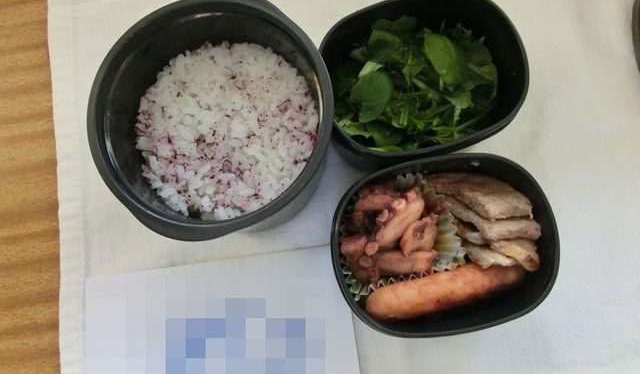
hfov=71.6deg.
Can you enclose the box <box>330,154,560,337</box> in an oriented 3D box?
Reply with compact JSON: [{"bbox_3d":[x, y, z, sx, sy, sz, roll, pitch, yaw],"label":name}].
[{"bbox_3d":[0.068,0.034,0.266,0.122,0.055,0.095,-10,82,-1],"label":"box"}]

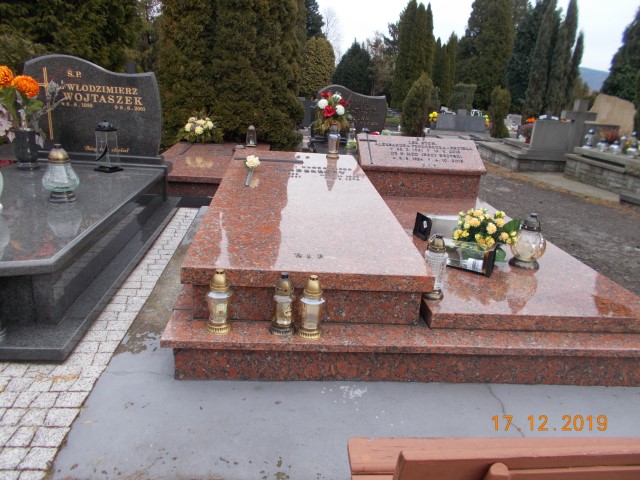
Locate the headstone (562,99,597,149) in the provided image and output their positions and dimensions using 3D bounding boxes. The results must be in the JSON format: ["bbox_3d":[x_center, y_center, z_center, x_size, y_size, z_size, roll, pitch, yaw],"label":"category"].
[{"bbox_3d":[4.182,-1.872,7.834,0.527,0.788,0.133,3,19,-6],"label":"headstone"}]

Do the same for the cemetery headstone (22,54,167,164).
[{"bbox_3d":[-1.688,-0.998,3.644,0.969,0.722,0.085,3,19,-6],"label":"cemetery headstone"}]

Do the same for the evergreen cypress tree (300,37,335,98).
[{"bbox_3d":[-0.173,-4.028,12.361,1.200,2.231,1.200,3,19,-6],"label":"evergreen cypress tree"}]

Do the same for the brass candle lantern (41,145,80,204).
[{"bbox_3d":[-1.774,-0.459,3.285,0.223,0.384,0.223,3,19,-6],"label":"brass candle lantern"}]

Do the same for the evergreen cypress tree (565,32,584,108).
[{"bbox_3d":[10.391,-6.647,19.788,0.450,3.464,0.450,3,19,-6],"label":"evergreen cypress tree"}]

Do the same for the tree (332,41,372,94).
[{"bbox_3d":[1.909,-10.011,28.537,2.369,3.407,2.369,3,19,-6],"label":"tree"}]

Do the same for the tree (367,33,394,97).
[{"bbox_3d":[3.575,-10.201,28.609,1.543,3.964,1.543,3,19,-6],"label":"tree"}]

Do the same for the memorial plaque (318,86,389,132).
[{"bbox_3d":[0.537,-2.055,7.643,1.120,0.745,0.110,0,19,-14],"label":"memorial plaque"}]

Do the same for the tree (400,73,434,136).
[{"bbox_3d":[2.029,-2.788,10.028,0.646,1.333,0.646,3,19,-6],"label":"tree"}]

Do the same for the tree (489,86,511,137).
[{"bbox_3d":[4.314,-3.063,11.891,0.600,1.404,0.600,3,19,-6],"label":"tree"}]

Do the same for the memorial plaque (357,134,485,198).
[{"bbox_3d":[0.818,-0.614,3.998,1.021,0.442,0.380,3,19,-6],"label":"memorial plaque"}]

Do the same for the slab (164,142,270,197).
[{"bbox_3d":[-1.113,-0.790,5.188,1.102,0.228,2.071,3,19,-6],"label":"slab"}]

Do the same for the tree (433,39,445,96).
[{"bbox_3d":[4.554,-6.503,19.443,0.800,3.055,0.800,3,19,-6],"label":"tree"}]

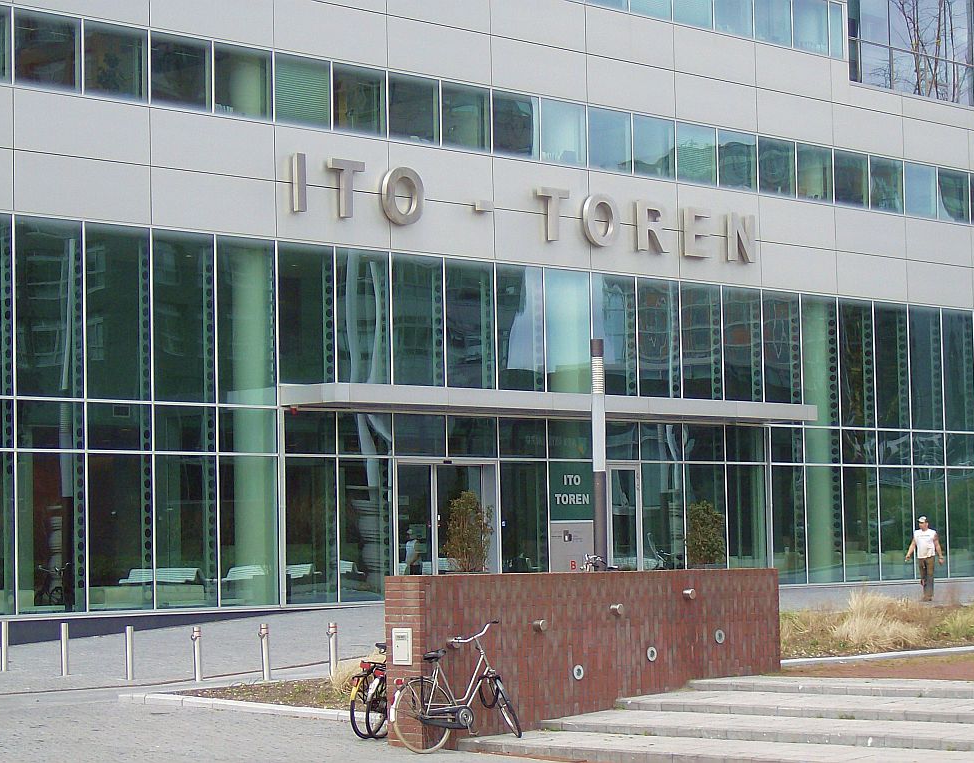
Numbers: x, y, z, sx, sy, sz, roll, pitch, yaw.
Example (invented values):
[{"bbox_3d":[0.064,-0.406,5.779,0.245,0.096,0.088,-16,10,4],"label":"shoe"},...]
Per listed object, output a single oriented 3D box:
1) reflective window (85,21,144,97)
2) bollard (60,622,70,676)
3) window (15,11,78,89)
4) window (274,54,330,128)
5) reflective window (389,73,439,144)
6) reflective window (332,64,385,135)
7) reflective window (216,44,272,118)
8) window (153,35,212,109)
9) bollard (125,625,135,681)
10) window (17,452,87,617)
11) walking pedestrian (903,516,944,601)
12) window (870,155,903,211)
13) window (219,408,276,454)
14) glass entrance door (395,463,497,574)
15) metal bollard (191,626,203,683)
[{"bbox_3d":[-6.613,-5.711,44.836,0.100,1.309,1.450,-5,-5,43],"label":"reflective window"},{"bbox_3d":[-6.310,4.016,37.549,0.100,0.770,0.100,-1,-4,0],"label":"bollard"},{"bbox_3d":[-7.646,-5.763,43.751,0.100,1.309,1.450,-5,-5,43],"label":"window"},{"bbox_3d":[-3.819,-6.002,52.198,0.100,1.468,1.548,-5,-5,43],"label":"window"},{"bbox_3d":[-1.522,-5.659,52.182,0.100,1.410,1.482,-5,-5,43],"label":"reflective window"},{"bbox_3d":[-2.698,-5.944,53.379,0.100,1.468,1.548,-5,-5,43],"label":"reflective window"},{"bbox_3d":[-4.746,-5.823,48.794,0.100,1.410,1.482,-5,-5,43],"label":"reflective window"},{"bbox_3d":[-5.579,-5.658,45.922,0.100,1.309,1.450,-5,-5,43],"label":"window"},{"bbox_3d":[-5.207,3.926,36.504,0.100,0.770,0.100,-1,-4,0],"label":"bollard"},{"bbox_3d":[-7.489,2.590,43.196,0.100,2.726,1.450,-5,-5,43],"label":"window"},{"bbox_3d":[9.283,3.759,53.259,0.800,1.789,0.550,-3,-4,22],"label":"walking pedestrian"},{"bbox_3d":[10.763,-5.258,67.554,0.100,1.468,1.548,-5,-5,43],"label":"window"},{"bbox_3d":[-4.808,0.998,50.548,0.100,0.904,1.548,-5,-5,43],"label":"window"},{"bbox_3d":[-0.770,2.974,50.250,0.150,2.694,2.900,-5,-5,43],"label":"glass entrance door"},{"bbox_3d":[-4.263,4.020,37.027,0.105,0.826,0.105,-5,-5,43],"label":"metal bollard"}]

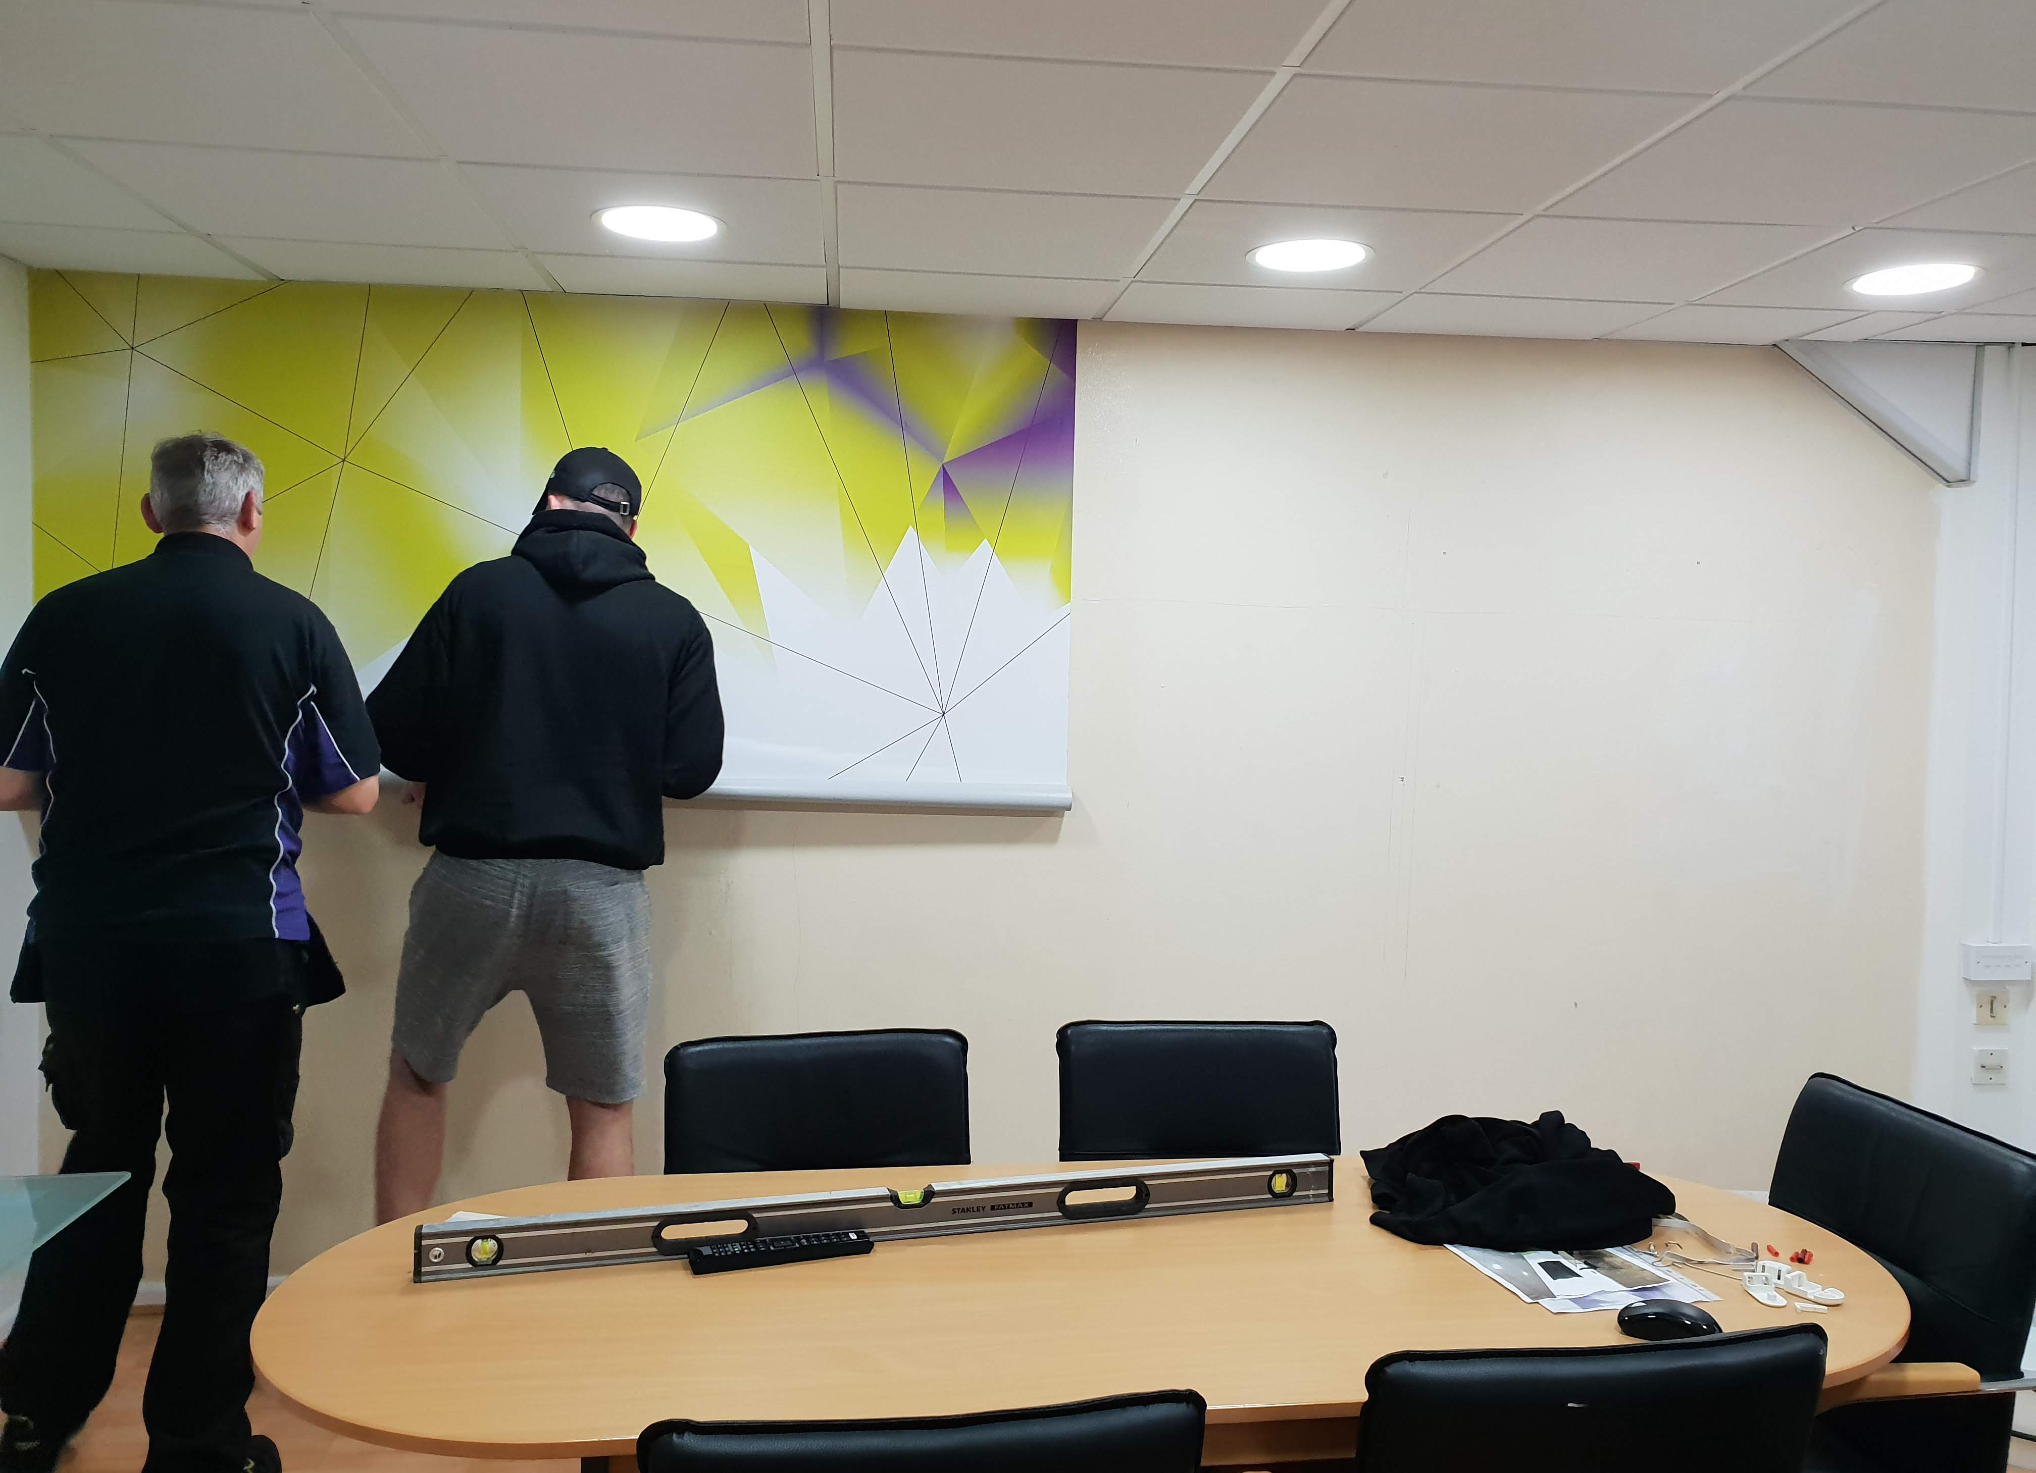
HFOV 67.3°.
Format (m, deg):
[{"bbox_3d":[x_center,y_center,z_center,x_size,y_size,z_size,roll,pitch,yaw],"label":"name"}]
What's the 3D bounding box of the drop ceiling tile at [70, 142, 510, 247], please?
[{"bbox_3d":[-1.235,-0.945,2.684,0.595,0.018,0.590,1,4,-6],"label":"drop ceiling tile"}]

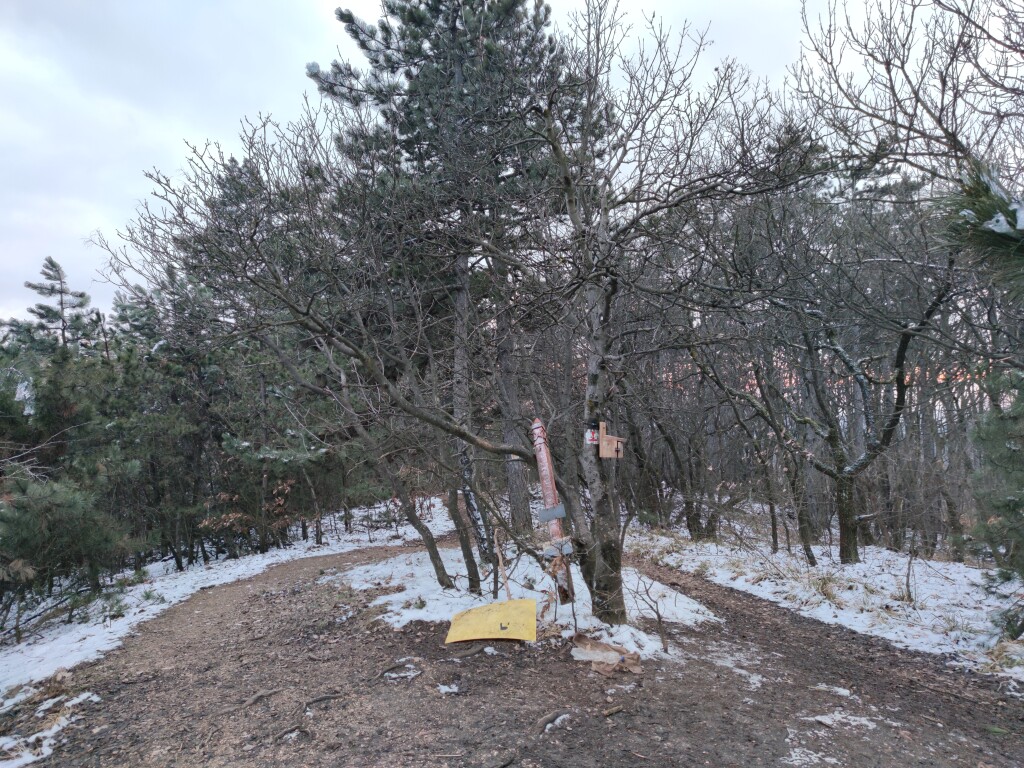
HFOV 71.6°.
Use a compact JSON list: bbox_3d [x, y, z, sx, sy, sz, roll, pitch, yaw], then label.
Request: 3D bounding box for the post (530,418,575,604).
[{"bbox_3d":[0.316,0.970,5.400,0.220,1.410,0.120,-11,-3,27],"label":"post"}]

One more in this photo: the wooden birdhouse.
[{"bbox_3d":[0.745,0.422,5.300,0.170,0.265,0.140,-1,-2,20],"label":"wooden birdhouse"}]

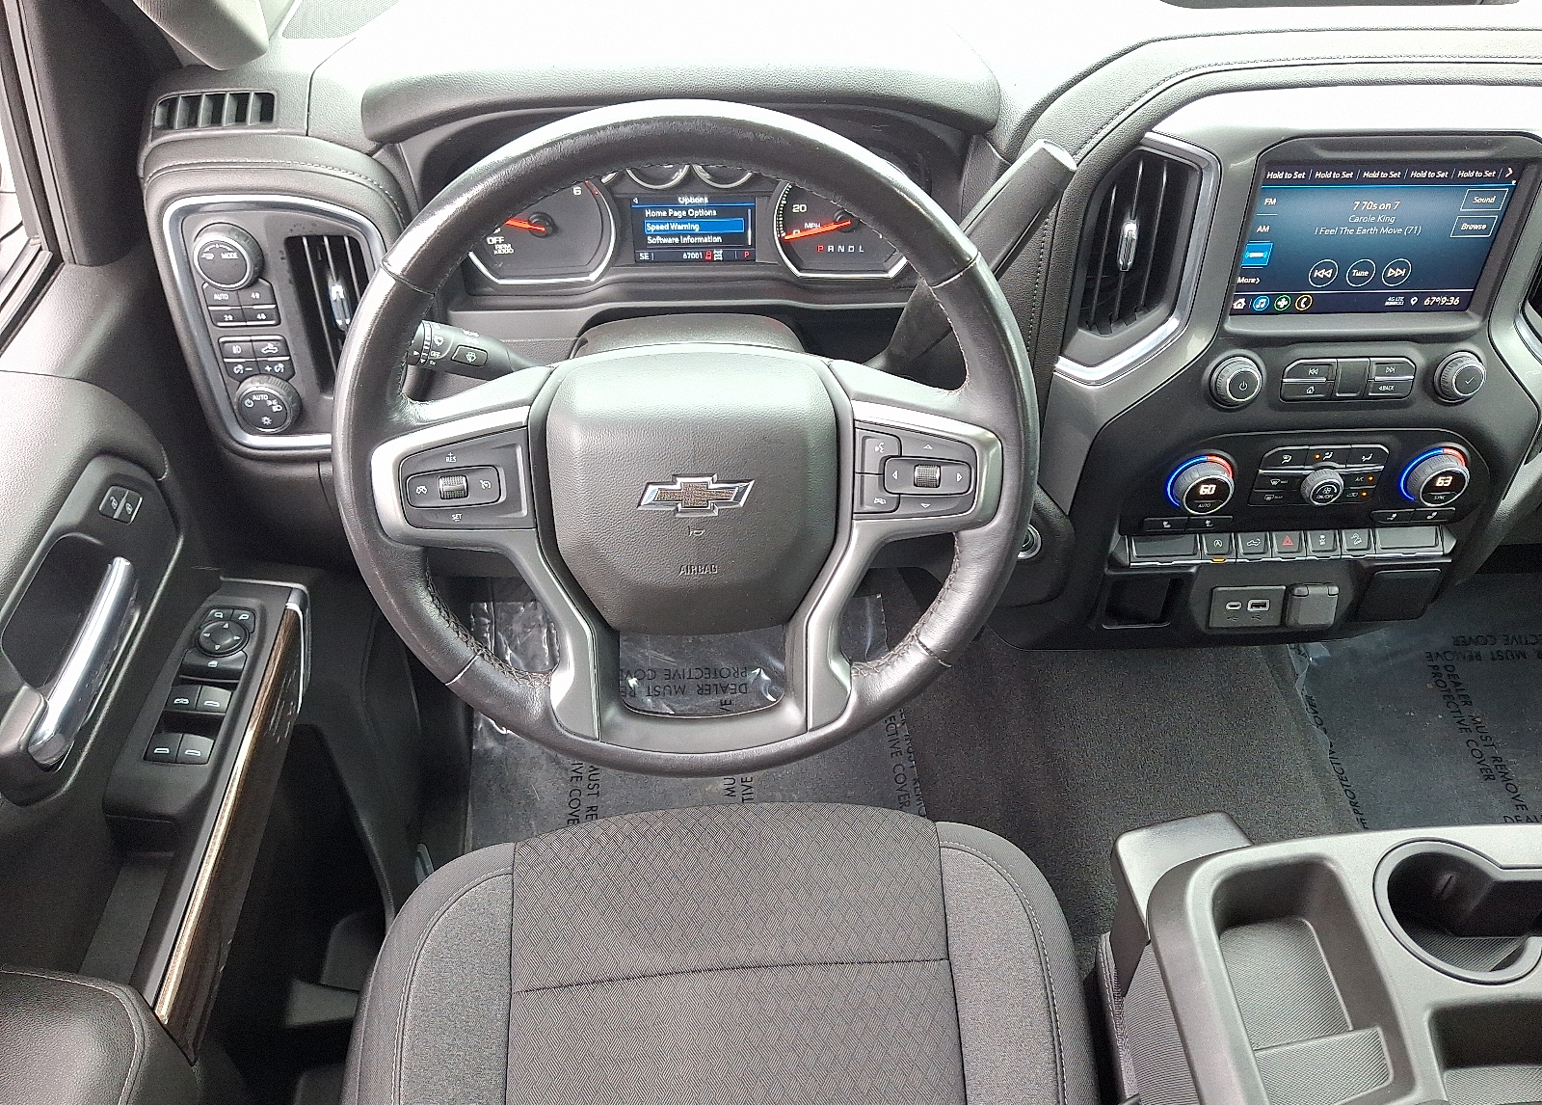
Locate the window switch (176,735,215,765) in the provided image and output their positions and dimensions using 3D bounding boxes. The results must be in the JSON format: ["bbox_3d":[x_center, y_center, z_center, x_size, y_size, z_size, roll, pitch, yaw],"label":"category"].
[{"bbox_3d":[-0.386,0.133,0.748,0.021,0.010,0.021,3,49,-7],"label":"window switch"}]

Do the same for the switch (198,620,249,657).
[{"bbox_3d":[-0.397,0.062,0.807,0.035,0.010,0.035,3,49,-7],"label":"switch"}]

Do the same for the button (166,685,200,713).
[{"bbox_3d":[-0.407,0.101,0.772,0.021,0.010,0.021,3,49,-7],"label":"button"}]

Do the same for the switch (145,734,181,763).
[{"bbox_3d":[-0.407,0.131,0.746,0.021,0.010,0.021,3,49,-7],"label":"switch"}]

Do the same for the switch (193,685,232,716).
[{"bbox_3d":[-0.388,0.103,0.773,0.021,0.010,0.021,3,49,-7],"label":"switch"}]

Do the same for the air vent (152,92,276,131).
[{"bbox_3d":[-0.400,-0.317,0.804,0.088,0.029,0.016,-1,1,-3],"label":"air vent"}]

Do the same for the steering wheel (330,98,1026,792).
[{"bbox_3d":[-0.043,-0.047,0.632,0.388,0.388,0.090,-2,24,-4],"label":"steering wheel"}]

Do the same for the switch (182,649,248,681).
[{"bbox_3d":[-0.396,0.080,0.792,0.044,0.012,0.022,3,49,-7],"label":"switch"}]

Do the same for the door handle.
[{"bbox_3d":[-0.458,0.068,0.744,0.024,0.027,0.150,-1,54,-3],"label":"door handle"}]

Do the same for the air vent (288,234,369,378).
[{"bbox_3d":[-0.293,-0.167,0.764,0.053,0.108,0.026,-1,28,-3],"label":"air vent"}]

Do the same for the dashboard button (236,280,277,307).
[{"bbox_3d":[-0.349,-0.176,0.755,0.025,0.018,0.012,-1,28,-3],"label":"dashboard button"}]

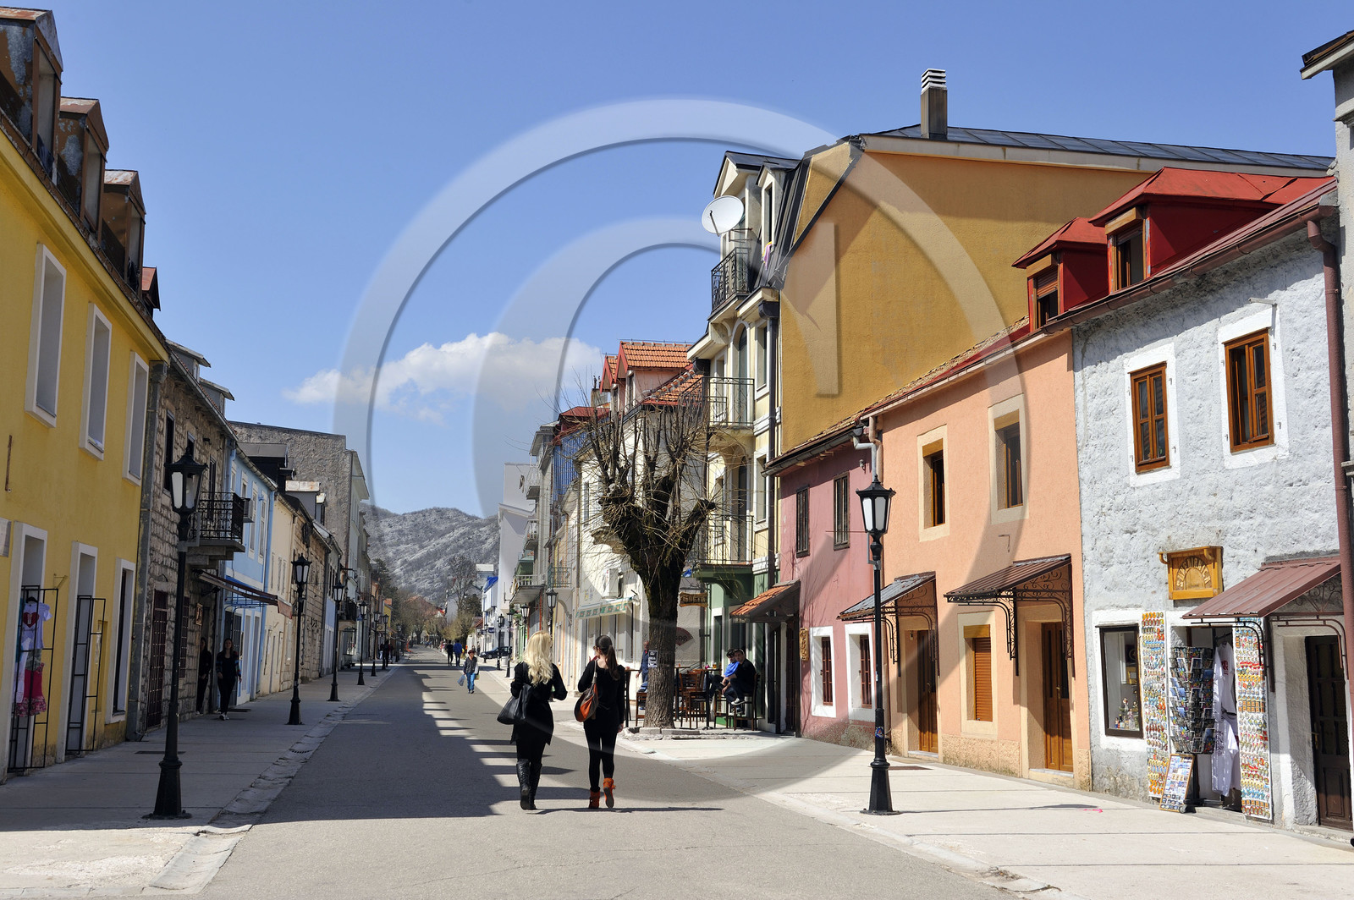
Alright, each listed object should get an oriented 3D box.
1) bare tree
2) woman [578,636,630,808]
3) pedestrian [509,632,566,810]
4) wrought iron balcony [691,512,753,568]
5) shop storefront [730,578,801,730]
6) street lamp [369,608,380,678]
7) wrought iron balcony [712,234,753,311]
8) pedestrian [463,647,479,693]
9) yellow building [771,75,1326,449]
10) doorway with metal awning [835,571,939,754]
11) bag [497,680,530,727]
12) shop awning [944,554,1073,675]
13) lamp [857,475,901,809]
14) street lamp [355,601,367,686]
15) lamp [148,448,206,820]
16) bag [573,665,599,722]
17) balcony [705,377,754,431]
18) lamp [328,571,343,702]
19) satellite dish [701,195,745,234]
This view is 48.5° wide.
[{"bbox_3d":[-0.568,1.775,27.362,2.250,6.474,2.200,2,-8,-10],"label":"bare tree"},{"bbox_3d":[-0.727,2.677,14.871,0.470,1.700,0.380,2,-8,-10],"label":"woman"},{"bbox_3d":[-1.377,2.677,14.874,0.540,1.742,0.400,2,-8,-9],"label":"pedestrian"},{"bbox_3d":[0.833,2.087,33.416,1.170,1.120,2.450,2,-8,-11],"label":"wrought iron balcony"},{"bbox_3d":[1.700,4.070,29.346,1.000,2.920,1.950,2,-8,-11],"label":"shop storefront"},{"bbox_3d":[-15.955,10.216,79.569,0.430,3.450,0.430,2,-8,-10],"label":"street lamp"},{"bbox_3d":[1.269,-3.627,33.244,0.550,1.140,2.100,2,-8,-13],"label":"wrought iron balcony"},{"bbox_3d":[-7.434,8.043,54.546,0.560,1.550,0.380,2,-8,-10],"label":"pedestrian"},{"bbox_3d":[7.635,-0.623,34.907,13.082,13.900,6.300,2,-8,-11],"label":"yellow building"},{"bbox_3d":[3.362,3.389,23.804,1.000,2.820,2.000,2,-8,-10],"label":"doorway with metal awning"},{"bbox_3d":[-1.610,2.516,14.900,0.340,0.440,0.200,-5,-9,33],"label":"bag"},{"bbox_3d":[4.059,2.044,18.413,0.900,1.446,1.726,2,-8,-11],"label":"shop awning"},{"bbox_3d":[2.046,1.969,15.380,0.400,3.440,0.400,2,-8,-10],"label":"lamp"},{"bbox_3d":[-13.064,7.991,62.501,0.430,3.450,0.430,2,-8,-10],"label":"street lamp"},{"bbox_3d":[-4.703,1.692,14.167,0.430,3.450,0.430,2,-8,-10],"label":"lamp"},{"bbox_3d":[-0.891,2.388,14.720,0.340,0.560,0.200,-6,-10,38],"label":"bag"},{"bbox_3d":[0.865,-0.832,32.784,1.097,1.074,2.402,2,-8,-11],"label":"balcony"},{"bbox_3d":[-10.018,5.606,44.207,0.430,3.450,0.430,2,-8,-10],"label":"lamp"},{"bbox_3d":[0.982,-5.010,32.074,0.950,0.920,0.450,-3,-8,24],"label":"satellite dish"}]

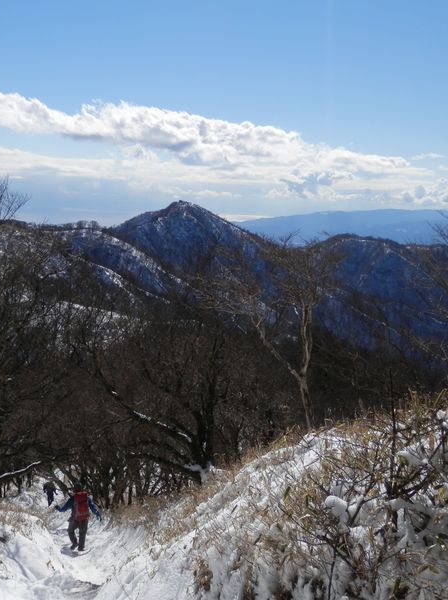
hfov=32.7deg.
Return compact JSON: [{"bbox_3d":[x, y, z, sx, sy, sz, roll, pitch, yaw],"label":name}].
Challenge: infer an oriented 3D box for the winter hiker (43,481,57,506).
[{"bbox_3d":[-10.368,11.555,45.500,0.780,1.660,0.600,-2,8,-13],"label":"winter hiker"}]

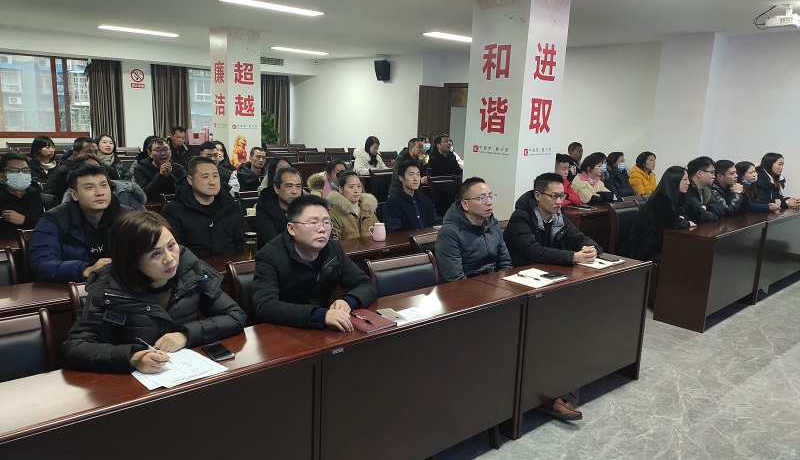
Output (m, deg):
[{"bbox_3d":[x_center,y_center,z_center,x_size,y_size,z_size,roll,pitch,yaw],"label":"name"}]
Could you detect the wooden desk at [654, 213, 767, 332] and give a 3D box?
[{"bbox_3d":[2.710,0.340,4.998,1.191,0.775,0.390,-8,15,-41],"label":"wooden desk"}]

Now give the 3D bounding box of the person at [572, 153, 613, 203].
[{"bbox_3d":[2.120,-0.190,6.355,0.760,1.260,0.550,12,15,42],"label":"person"}]

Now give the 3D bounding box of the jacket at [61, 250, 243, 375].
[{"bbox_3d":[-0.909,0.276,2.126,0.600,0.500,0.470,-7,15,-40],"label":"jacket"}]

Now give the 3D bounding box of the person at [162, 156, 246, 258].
[{"bbox_3d":[-1.179,0.226,3.639,0.800,1.340,0.600,12,15,42],"label":"person"}]

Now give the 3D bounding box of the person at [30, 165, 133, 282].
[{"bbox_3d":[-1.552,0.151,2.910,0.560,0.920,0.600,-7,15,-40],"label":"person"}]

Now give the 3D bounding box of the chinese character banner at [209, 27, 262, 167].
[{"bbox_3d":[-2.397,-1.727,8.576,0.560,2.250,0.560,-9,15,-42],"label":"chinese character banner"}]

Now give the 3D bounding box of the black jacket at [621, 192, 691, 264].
[{"bbox_3d":[2.212,-0.037,5.058,0.500,0.640,0.660,-7,15,-40],"label":"black jacket"}]

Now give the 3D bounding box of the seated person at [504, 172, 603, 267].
[{"bbox_3d":[0.989,0.269,3.838,0.620,1.280,0.820,-9,15,-42],"label":"seated person"}]

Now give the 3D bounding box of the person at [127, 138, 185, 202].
[{"bbox_3d":[-2.256,-0.198,5.628,0.780,1.350,0.560,12,15,42],"label":"person"}]

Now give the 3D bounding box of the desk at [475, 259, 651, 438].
[{"bbox_3d":[0.964,0.608,3.423,1.185,0.775,0.390,-8,14,-38],"label":"desk"}]

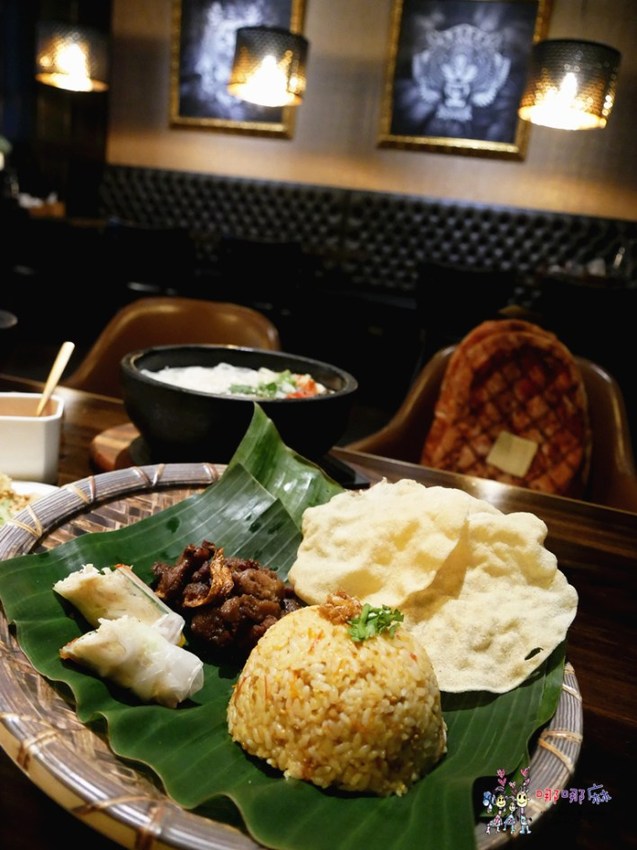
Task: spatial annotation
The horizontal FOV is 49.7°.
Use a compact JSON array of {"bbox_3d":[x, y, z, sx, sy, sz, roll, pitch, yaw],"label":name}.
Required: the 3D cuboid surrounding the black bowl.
[{"bbox_3d":[-0.070,-0.008,0.603,0.200,0.082,0.200,7,16,-2],"label":"black bowl"}]

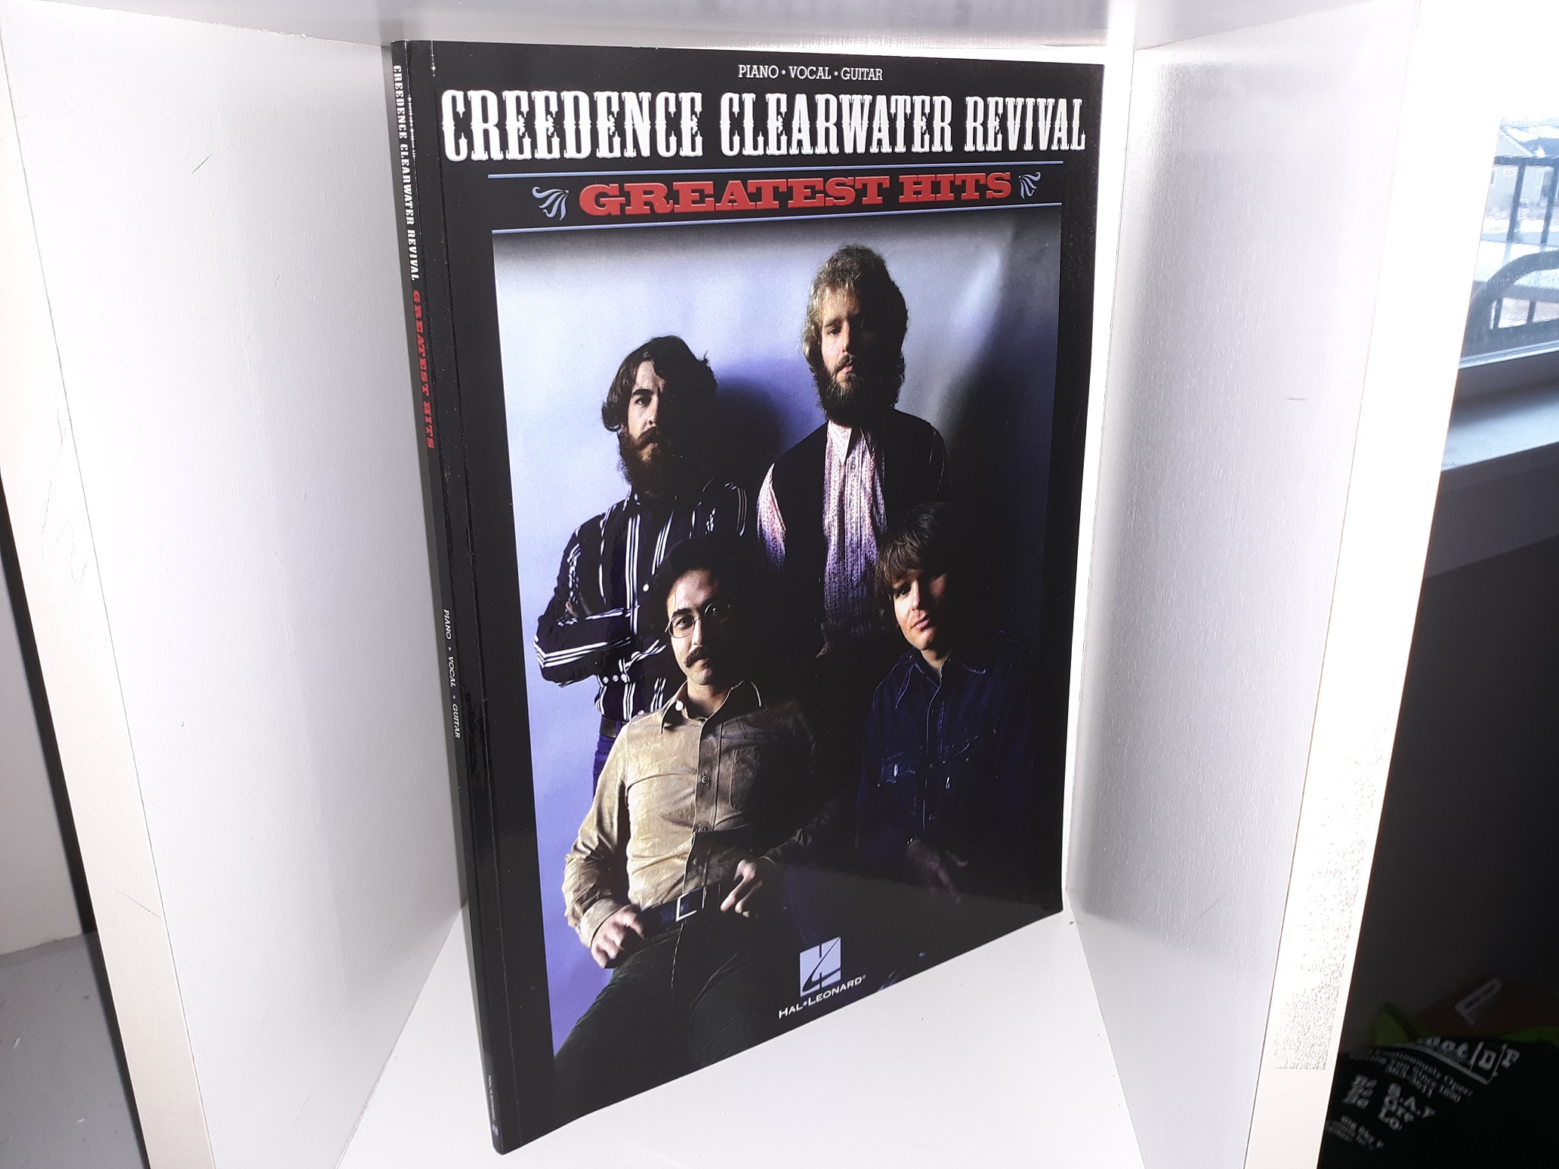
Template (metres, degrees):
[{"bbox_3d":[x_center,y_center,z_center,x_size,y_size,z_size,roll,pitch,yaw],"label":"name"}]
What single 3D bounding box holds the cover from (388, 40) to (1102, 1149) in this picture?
[{"bbox_3d":[0.010,0.002,0.390,0.229,0.305,0.009,-12,21,-32],"label":"cover"}]

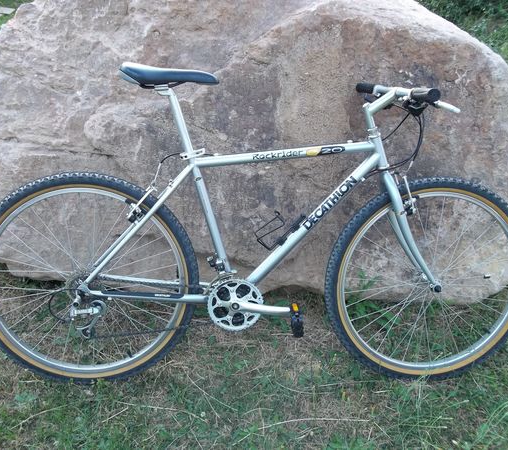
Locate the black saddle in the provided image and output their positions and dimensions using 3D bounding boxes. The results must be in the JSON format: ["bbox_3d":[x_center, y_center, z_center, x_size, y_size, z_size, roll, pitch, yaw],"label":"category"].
[{"bbox_3d":[-0.233,-0.409,1.528,0.275,0.072,0.155,0,14,-4],"label":"black saddle"}]

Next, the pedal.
[{"bbox_3d":[0.118,0.268,1.580,0.037,0.080,0.095,0,14,-4],"label":"pedal"}]

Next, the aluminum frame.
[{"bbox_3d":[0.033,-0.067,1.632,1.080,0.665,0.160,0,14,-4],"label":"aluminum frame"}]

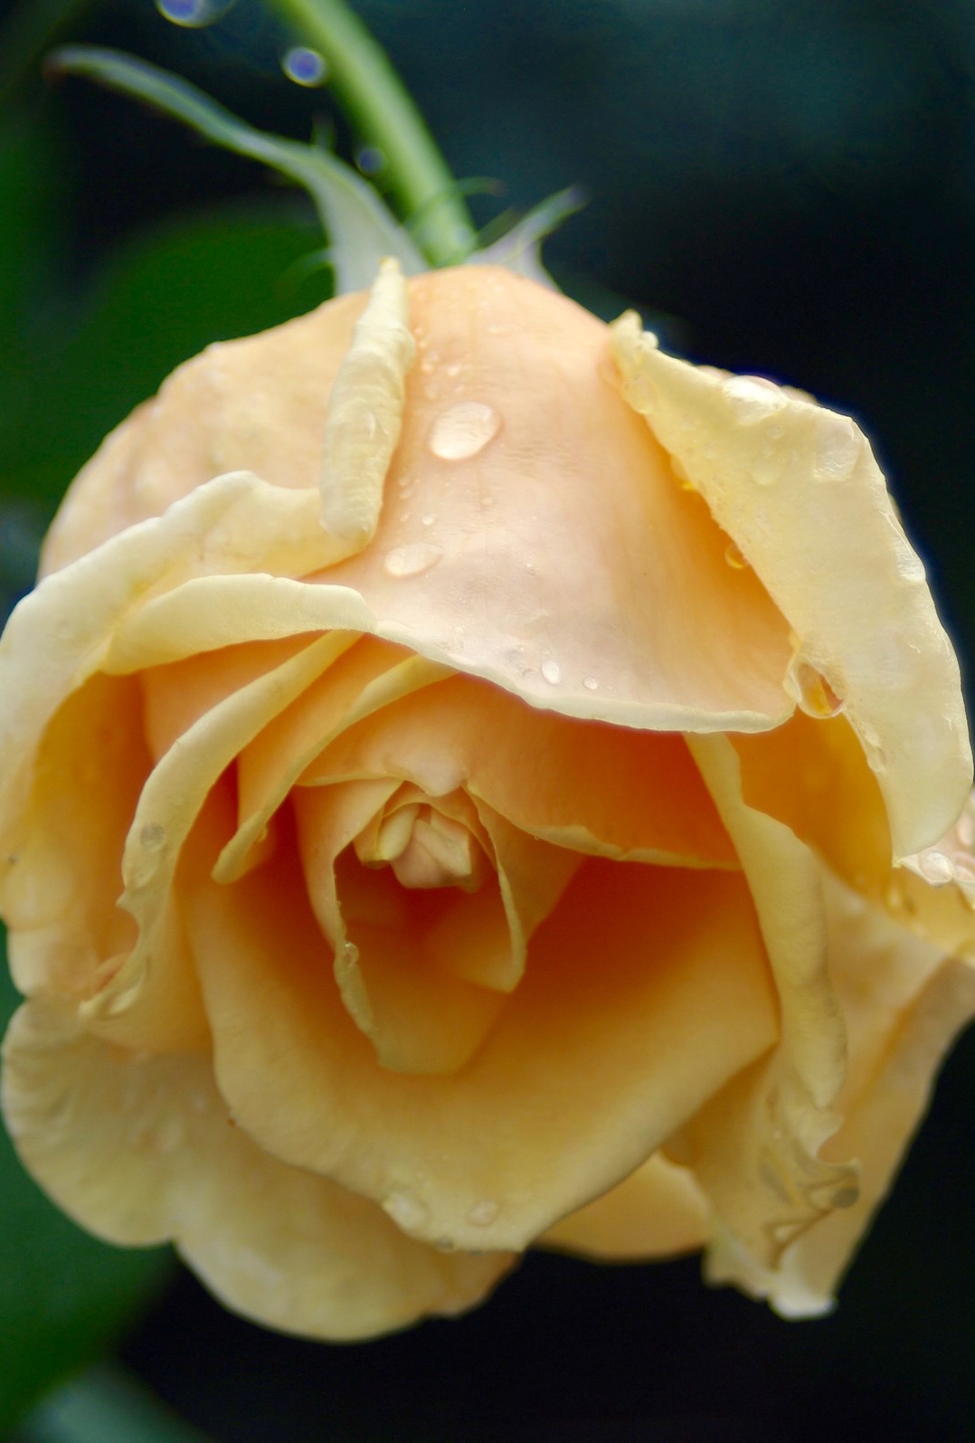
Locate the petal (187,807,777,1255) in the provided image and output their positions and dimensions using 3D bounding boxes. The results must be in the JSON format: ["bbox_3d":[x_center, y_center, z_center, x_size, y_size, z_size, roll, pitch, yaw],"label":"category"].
[{"bbox_3d":[0.000,0.024,0.592,0.045,0.035,0.032,0,0,0],"label":"petal"}]

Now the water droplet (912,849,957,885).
[{"bbox_3d":[0.035,0.011,0.600,0.003,0.003,0.003,0,0,0],"label":"water droplet"}]

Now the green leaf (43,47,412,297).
[{"bbox_3d":[-0.021,-0.045,0.620,0.030,0.021,0.015,0,0,0],"label":"green leaf"}]

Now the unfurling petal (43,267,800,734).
[{"bbox_3d":[-0.005,-0.017,0.598,0.058,0.036,0.036,0,0,0],"label":"unfurling petal"}]

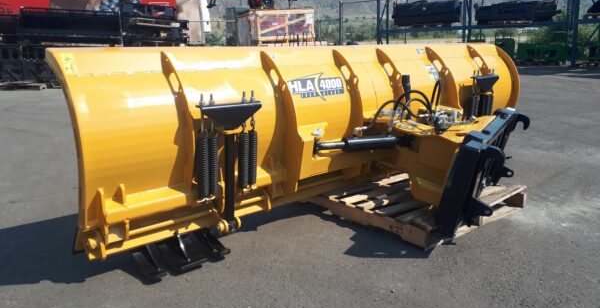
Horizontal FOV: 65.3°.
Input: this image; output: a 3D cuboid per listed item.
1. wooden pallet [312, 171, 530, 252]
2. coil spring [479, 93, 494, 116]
[{"bbox_3d":[0.747,0.276,3.175,1.030,0.136,1.133,-10,15,-35],"label":"wooden pallet"},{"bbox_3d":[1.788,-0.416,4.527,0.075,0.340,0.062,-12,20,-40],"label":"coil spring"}]

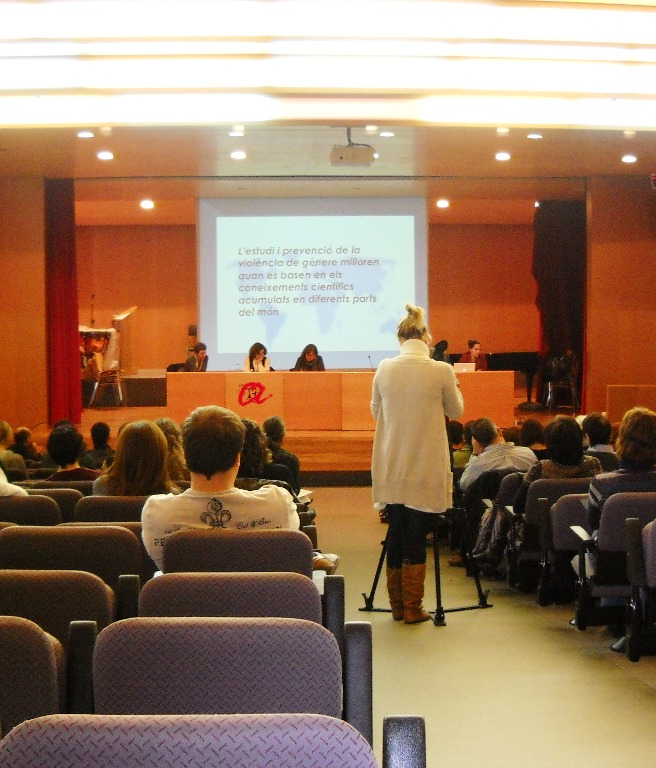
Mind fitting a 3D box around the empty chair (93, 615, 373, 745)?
[{"bbox_3d":[-0.205,0.810,2.580,0.540,0.730,0.520,0,3,2],"label":"empty chair"}]

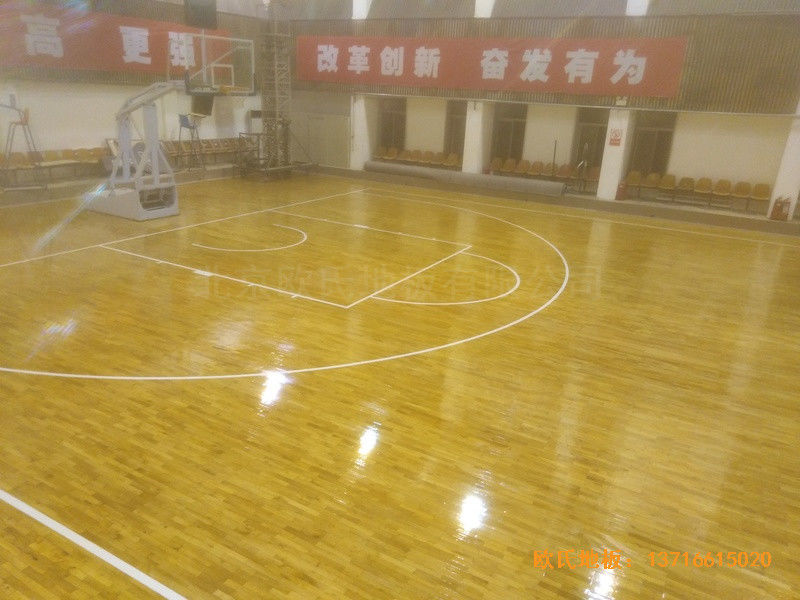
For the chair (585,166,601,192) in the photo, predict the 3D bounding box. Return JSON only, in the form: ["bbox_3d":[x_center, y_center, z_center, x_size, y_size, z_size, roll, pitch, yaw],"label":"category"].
[{"bbox_3d":[6.772,-4.210,20.283,0.460,0.800,0.530,14,23,30],"label":"chair"}]

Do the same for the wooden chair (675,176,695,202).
[{"bbox_3d":[9.294,-3.563,18.785,0.460,0.800,0.530,14,23,30],"label":"wooden chair"}]

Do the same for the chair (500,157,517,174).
[{"bbox_3d":[4.133,-4.887,21.851,0.460,0.800,0.530,14,23,30],"label":"chair"}]

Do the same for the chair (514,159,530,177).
[{"bbox_3d":[4.561,-4.777,21.596,0.460,0.800,0.530,14,23,30],"label":"chair"}]

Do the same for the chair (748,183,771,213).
[{"bbox_3d":[10.410,-2.925,16.699,0.450,0.800,0.520,13,22,26],"label":"chair"}]

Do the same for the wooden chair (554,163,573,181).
[{"bbox_3d":[5.449,-4.054,19.179,0.450,0.800,0.520,13,22,26],"label":"wooden chair"}]

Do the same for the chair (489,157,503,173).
[{"bbox_3d":[3.372,-4.526,20.218,0.450,0.800,0.520,13,22,26],"label":"chair"}]

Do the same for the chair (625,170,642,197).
[{"bbox_3d":[7.924,-3.914,19.599,0.460,0.800,0.530,14,23,30],"label":"chair"}]

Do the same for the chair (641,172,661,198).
[{"bbox_3d":[8.403,-3.792,19.314,0.460,0.800,0.530,14,23,30],"label":"chair"}]

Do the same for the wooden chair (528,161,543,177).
[{"bbox_3d":[4.612,-4.244,19.598,0.450,0.800,0.520,13,22,26],"label":"wooden chair"}]

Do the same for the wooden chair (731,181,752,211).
[{"bbox_3d":[9.994,-3.020,16.907,0.450,0.800,0.520,13,22,26],"label":"wooden chair"}]

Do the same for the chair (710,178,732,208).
[{"bbox_3d":[10.168,-3.339,18.266,0.460,0.800,0.530,14,23,30],"label":"chair"}]

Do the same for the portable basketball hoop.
[{"bbox_3d":[-5.474,-3.777,13.145,5.300,3.950,1.800,13,22,26],"label":"portable basketball hoop"}]

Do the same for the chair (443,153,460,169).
[{"bbox_3d":[1.913,-4.858,20.947,0.450,0.800,0.520,13,22,26],"label":"chair"}]

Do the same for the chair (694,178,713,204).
[{"bbox_3d":[9.722,-3.453,18.530,0.460,0.800,0.530,14,23,30],"label":"chair"}]

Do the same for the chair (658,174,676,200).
[{"bbox_3d":[8.245,-3.418,17.781,0.450,0.800,0.520,13,22,26],"label":"chair"}]

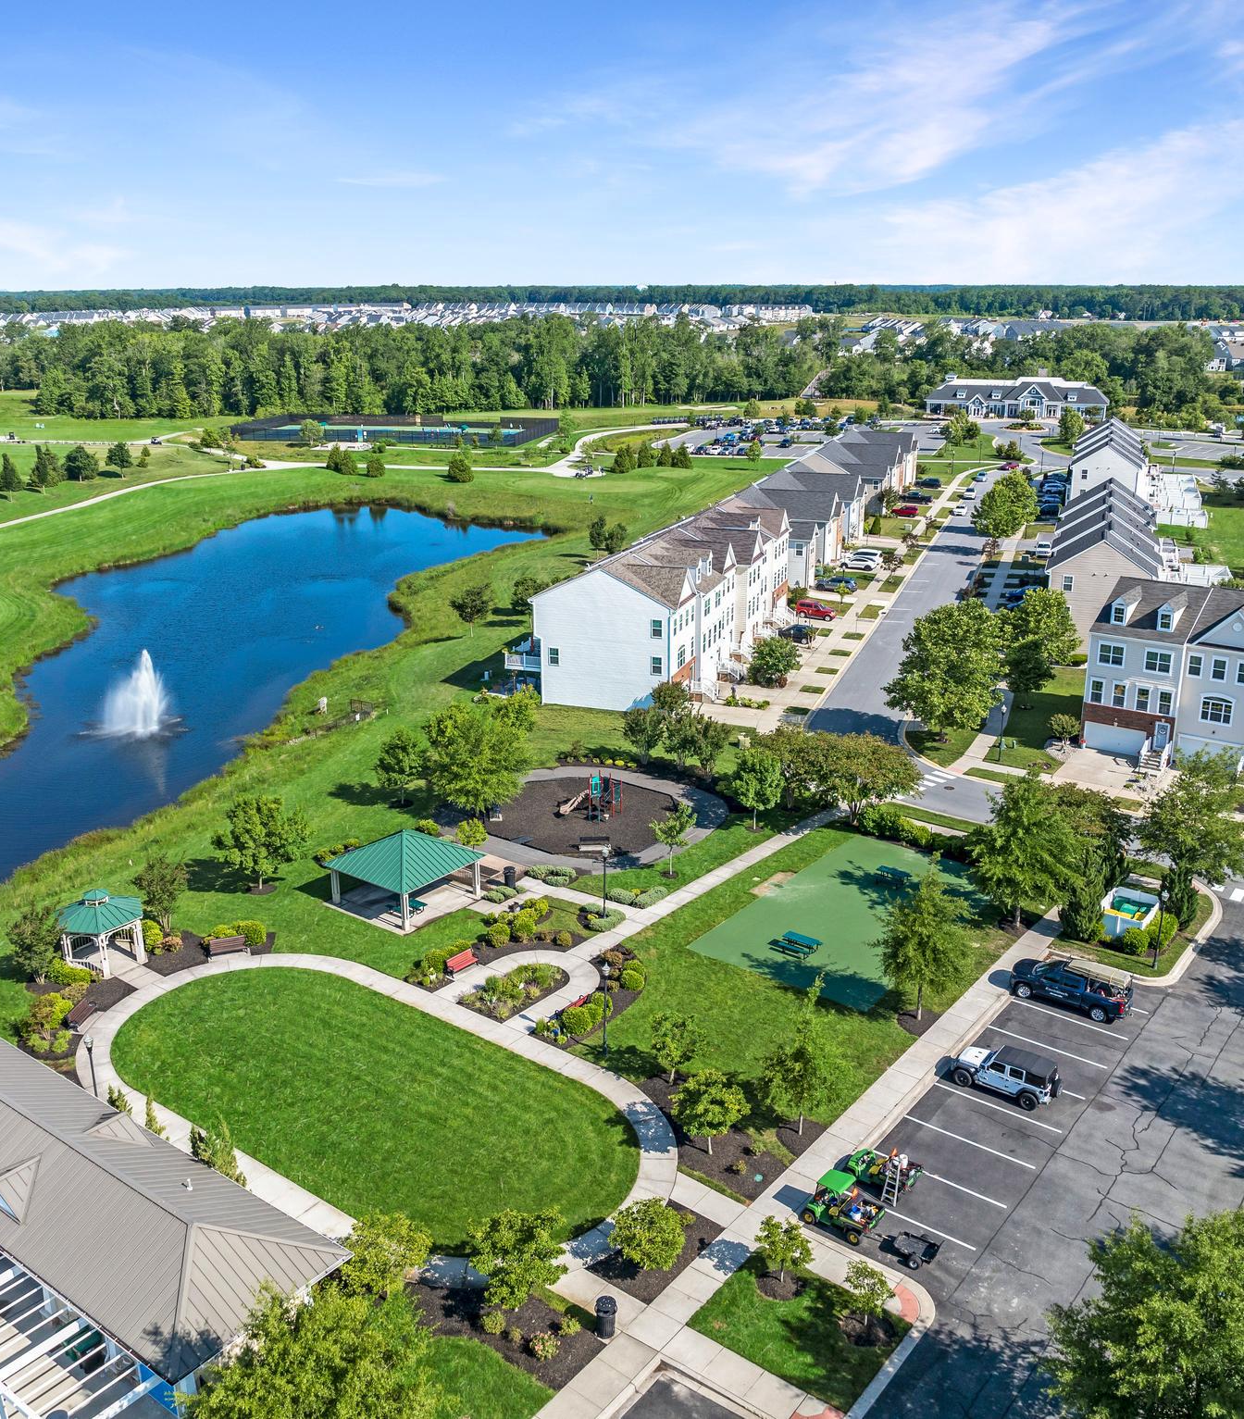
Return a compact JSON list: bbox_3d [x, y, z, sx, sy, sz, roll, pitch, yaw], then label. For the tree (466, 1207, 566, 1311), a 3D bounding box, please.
[{"bbox_3d":[-3.714,19.147,45.760,3.400,3.850,3.400,0,18,0],"label":"tree"}]

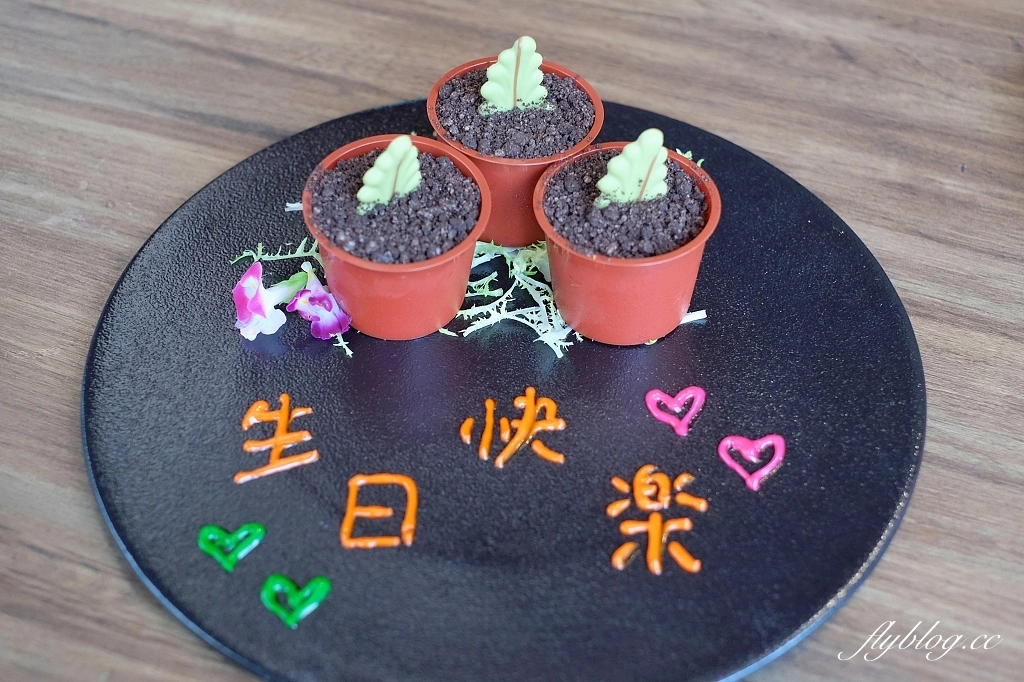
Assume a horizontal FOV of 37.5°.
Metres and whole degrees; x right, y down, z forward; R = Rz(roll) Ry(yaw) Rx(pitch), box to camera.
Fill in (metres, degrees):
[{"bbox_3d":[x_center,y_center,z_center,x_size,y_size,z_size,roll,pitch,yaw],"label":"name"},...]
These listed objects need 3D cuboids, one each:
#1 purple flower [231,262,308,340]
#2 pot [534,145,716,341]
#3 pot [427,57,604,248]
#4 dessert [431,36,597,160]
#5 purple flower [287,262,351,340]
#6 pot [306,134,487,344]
[{"bbox_3d":[-0.095,-0.018,0.587,0.030,0.020,0.023,-25,52,-21],"label":"purple flower"},{"bbox_3d":[0.044,-0.036,0.582,0.070,0.050,0.070,0,46,0],"label":"pot"},{"bbox_3d":[0.000,-0.076,0.618,0.070,0.050,0.070,2,45,-3],"label":"pot"},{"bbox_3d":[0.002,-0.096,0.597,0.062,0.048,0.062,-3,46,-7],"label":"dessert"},{"bbox_3d":[-0.075,-0.017,0.588,0.025,0.017,0.028,4,47,4],"label":"purple flower"},{"bbox_3d":[-0.044,-0.037,0.581,0.070,0.050,0.070,2,51,-3],"label":"pot"}]

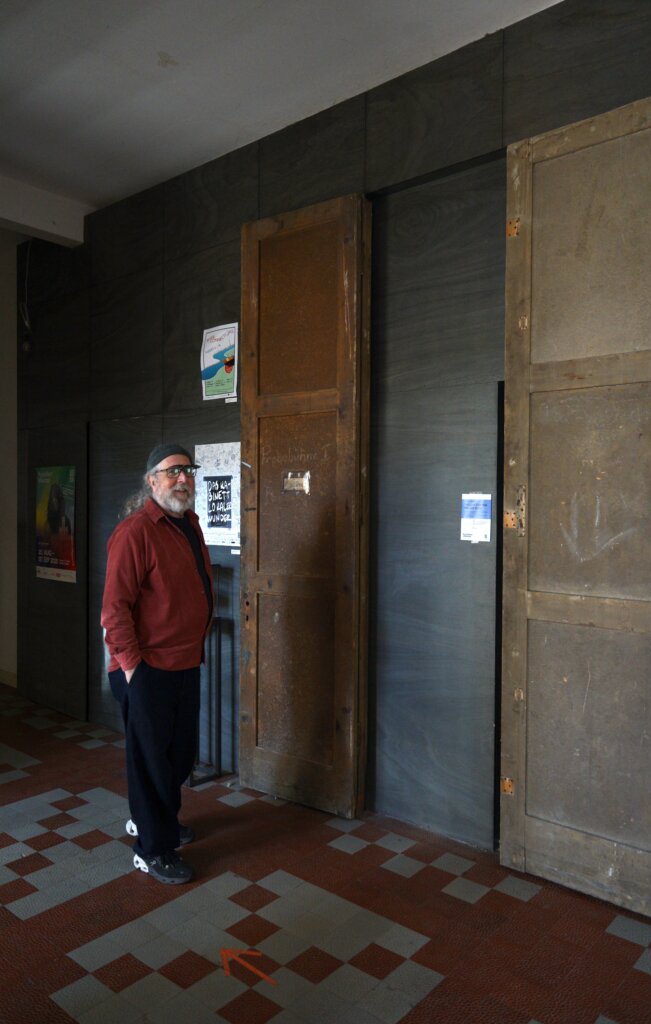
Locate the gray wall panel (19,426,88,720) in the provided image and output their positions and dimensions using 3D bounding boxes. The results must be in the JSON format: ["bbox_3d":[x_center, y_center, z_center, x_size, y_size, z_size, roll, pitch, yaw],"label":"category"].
[{"bbox_3d":[-2.058,0.420,5.583,1.038,2.116,0.030,1,1,40],"label":"gray wall panel"}]

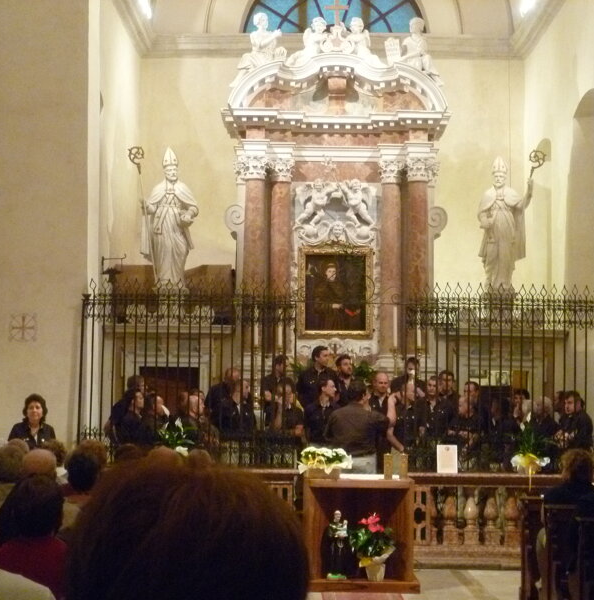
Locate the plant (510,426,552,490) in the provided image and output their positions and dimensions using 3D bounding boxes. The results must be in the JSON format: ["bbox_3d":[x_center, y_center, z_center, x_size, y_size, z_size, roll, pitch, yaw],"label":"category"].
[{"bbox_3d":[2.347,1.557,12.030,0.410,0.630,0.380,1,-6,1],"label":"plant"}]

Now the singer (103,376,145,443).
[{"bbox_3d":[-1.884,1.682,13.134,0.380,1.700,0.480,0,-5,15],"label":"singer"}]

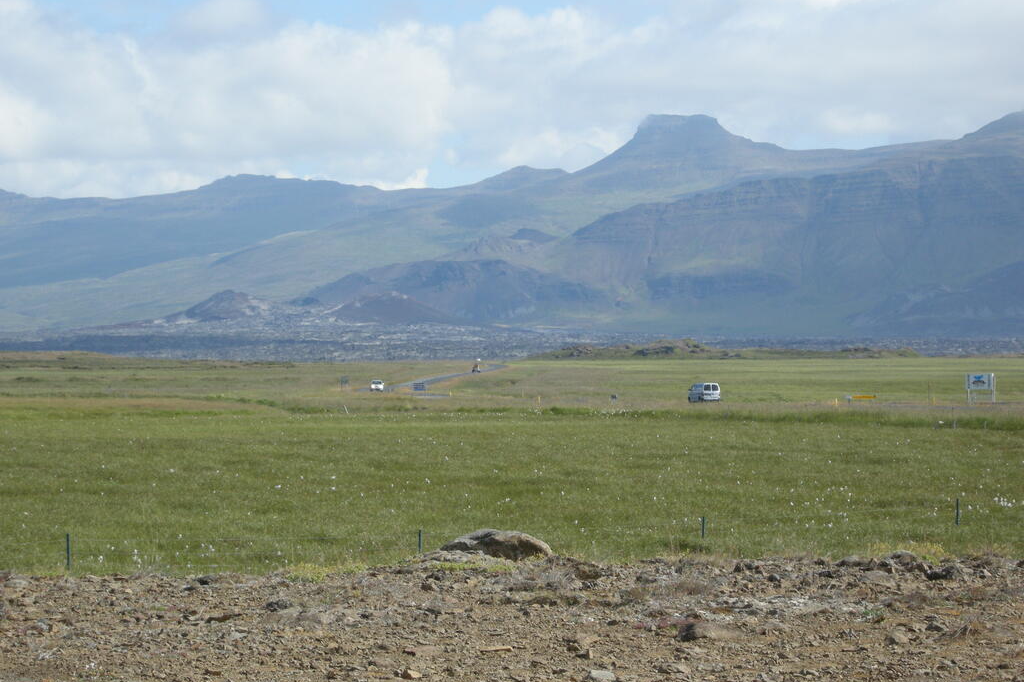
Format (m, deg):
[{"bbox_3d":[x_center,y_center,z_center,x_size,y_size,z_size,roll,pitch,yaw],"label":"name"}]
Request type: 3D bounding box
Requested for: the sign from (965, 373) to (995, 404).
[{"bbox_3d":[44.400,4.530,345.000,2.850,2.900,0.300,0,0,20],"label":"sign"}]

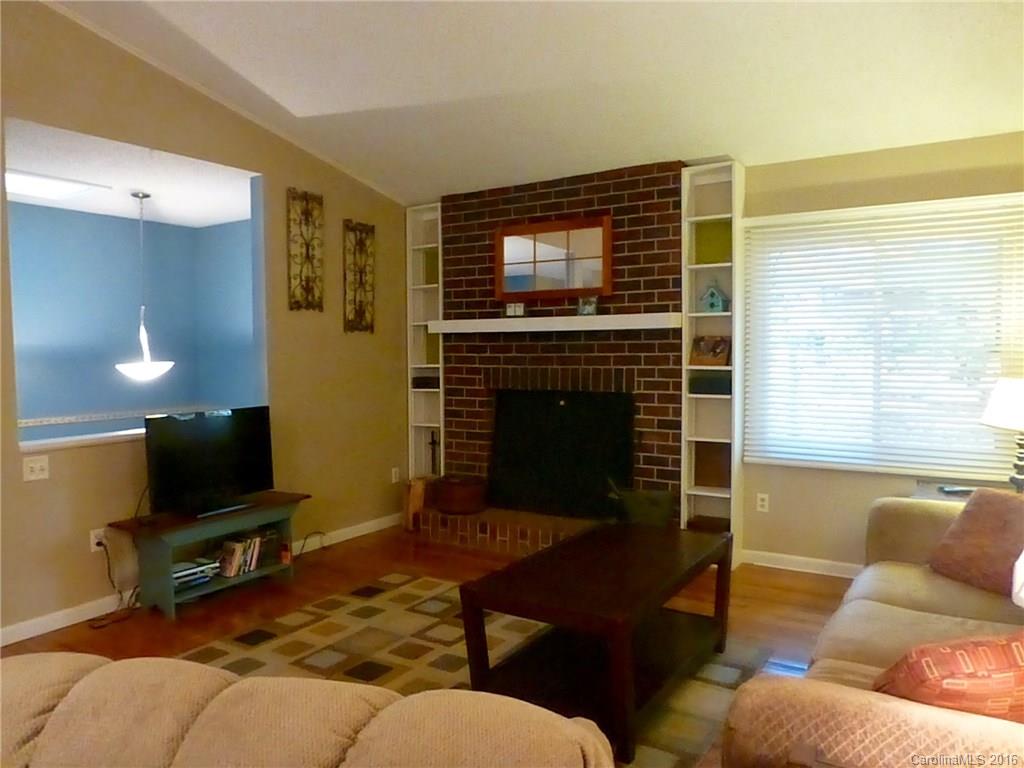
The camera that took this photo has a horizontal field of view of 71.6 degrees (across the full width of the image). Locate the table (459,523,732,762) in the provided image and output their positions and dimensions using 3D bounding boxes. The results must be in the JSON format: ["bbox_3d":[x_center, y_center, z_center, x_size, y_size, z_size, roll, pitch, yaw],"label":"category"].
[{"bbox_3d":[0.415,0.975,3.028,0.667,0.482,1.240,2,4,32],"label":"table"}]

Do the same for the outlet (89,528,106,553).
[{"bbox_3d":[-2.115,0.794,3.626,0.018,0.114,0.070,2,4,32],"label":"outlet"}]

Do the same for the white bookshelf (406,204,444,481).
[{"bbox_3d":[-0.601,-0.151,5.639,0.334,2.453,0.257,2,4,32],"label":"white bookshelf"}]

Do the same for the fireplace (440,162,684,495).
[{"bbox_3d":[0.301,-0.167,4.986,1.875,2.460,0.403,2,4,32],"label":"fireplace"}]

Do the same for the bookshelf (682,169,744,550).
[{"bbox_3d":[1.261,-0.104,4.458,0.309,2.460,0.257,2,4,32],"label":"bookshelf"}]

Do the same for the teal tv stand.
[{"bbox_3d":[-1.634,0.940,3.964,0.400,0.482,1.022,2,4,32],"label":"teal tv stand"}]

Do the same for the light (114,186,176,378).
[{"bbox_3d":[-2.616,-0.679,5.036,0.431,1.323,0.431,2,4,32],"label":"light"}]

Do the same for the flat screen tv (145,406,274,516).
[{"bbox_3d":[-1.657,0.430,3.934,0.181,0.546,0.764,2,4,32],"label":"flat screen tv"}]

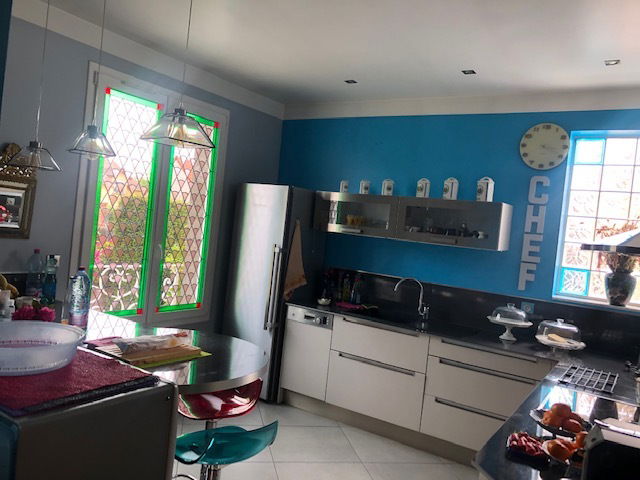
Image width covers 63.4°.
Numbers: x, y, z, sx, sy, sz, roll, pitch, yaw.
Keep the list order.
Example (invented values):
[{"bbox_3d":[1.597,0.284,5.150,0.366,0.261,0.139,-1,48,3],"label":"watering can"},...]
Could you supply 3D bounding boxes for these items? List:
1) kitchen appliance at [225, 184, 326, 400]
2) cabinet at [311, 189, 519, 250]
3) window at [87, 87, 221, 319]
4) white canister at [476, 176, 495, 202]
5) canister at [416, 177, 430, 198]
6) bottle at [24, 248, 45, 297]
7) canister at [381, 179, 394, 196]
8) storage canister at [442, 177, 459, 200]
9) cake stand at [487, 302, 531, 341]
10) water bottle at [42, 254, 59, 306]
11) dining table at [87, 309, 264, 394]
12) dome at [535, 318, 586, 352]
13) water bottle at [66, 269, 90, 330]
[{"bbox_3d":[-0.423,0.454,4.674,0.567,1.833,0.665,7,2,33],"label":"kitchen appliance"},{"bbox_3d":[0.709,-0.171,4.293,1.610,0.342,0.330,7,2,33],"label":"cabinet"},{"bbox_3d":[-1.255,-0.227,4.035,0.060,1.618,1.117,7,2,33],"label":"window"},{"bbox_3d":[1.251,-0.375,3.913,0.092,0.200,0.100,5,2,-41],"label":"white canister"},{"bbox_3d":[0.833,-0.404,4.130,0.088,0.170,0.086,7,2,36],"label":"canister"},{"bbox_3d":[-1.735,0.226,3.171,0.094,0.336,0.094,7,2,32],"label":"bottle"},{"bbox_3d":[0.567,-0.424,4.300,0.074,0.148,0.072,6,2,-4],"label":"canister"},{"bbox_3d":[1.023,-0.399,4.061,0.086,0.190,0.082,8,2,45],"label":"storage canister"},{"bbox_3d":[1.355,0.588,3.698,0.315,0.256,0.315,7,2,32],"label":"cake stand"},{"bbox_3d":[-1.676,0.250,3.230,0.081,0.308,0.081,7,2,32],"label":"water bottle"},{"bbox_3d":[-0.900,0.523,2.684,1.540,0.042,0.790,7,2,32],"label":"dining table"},{"bbox_3d":[1.683,0.662,3.603,0.352,0.217,0.352,7,2,33],"label":"dome"},{"bbox_3d":[-1.222,0.302,2.633,0.092,0.328,0.092,7,2,32],"label":"water bottle"}]

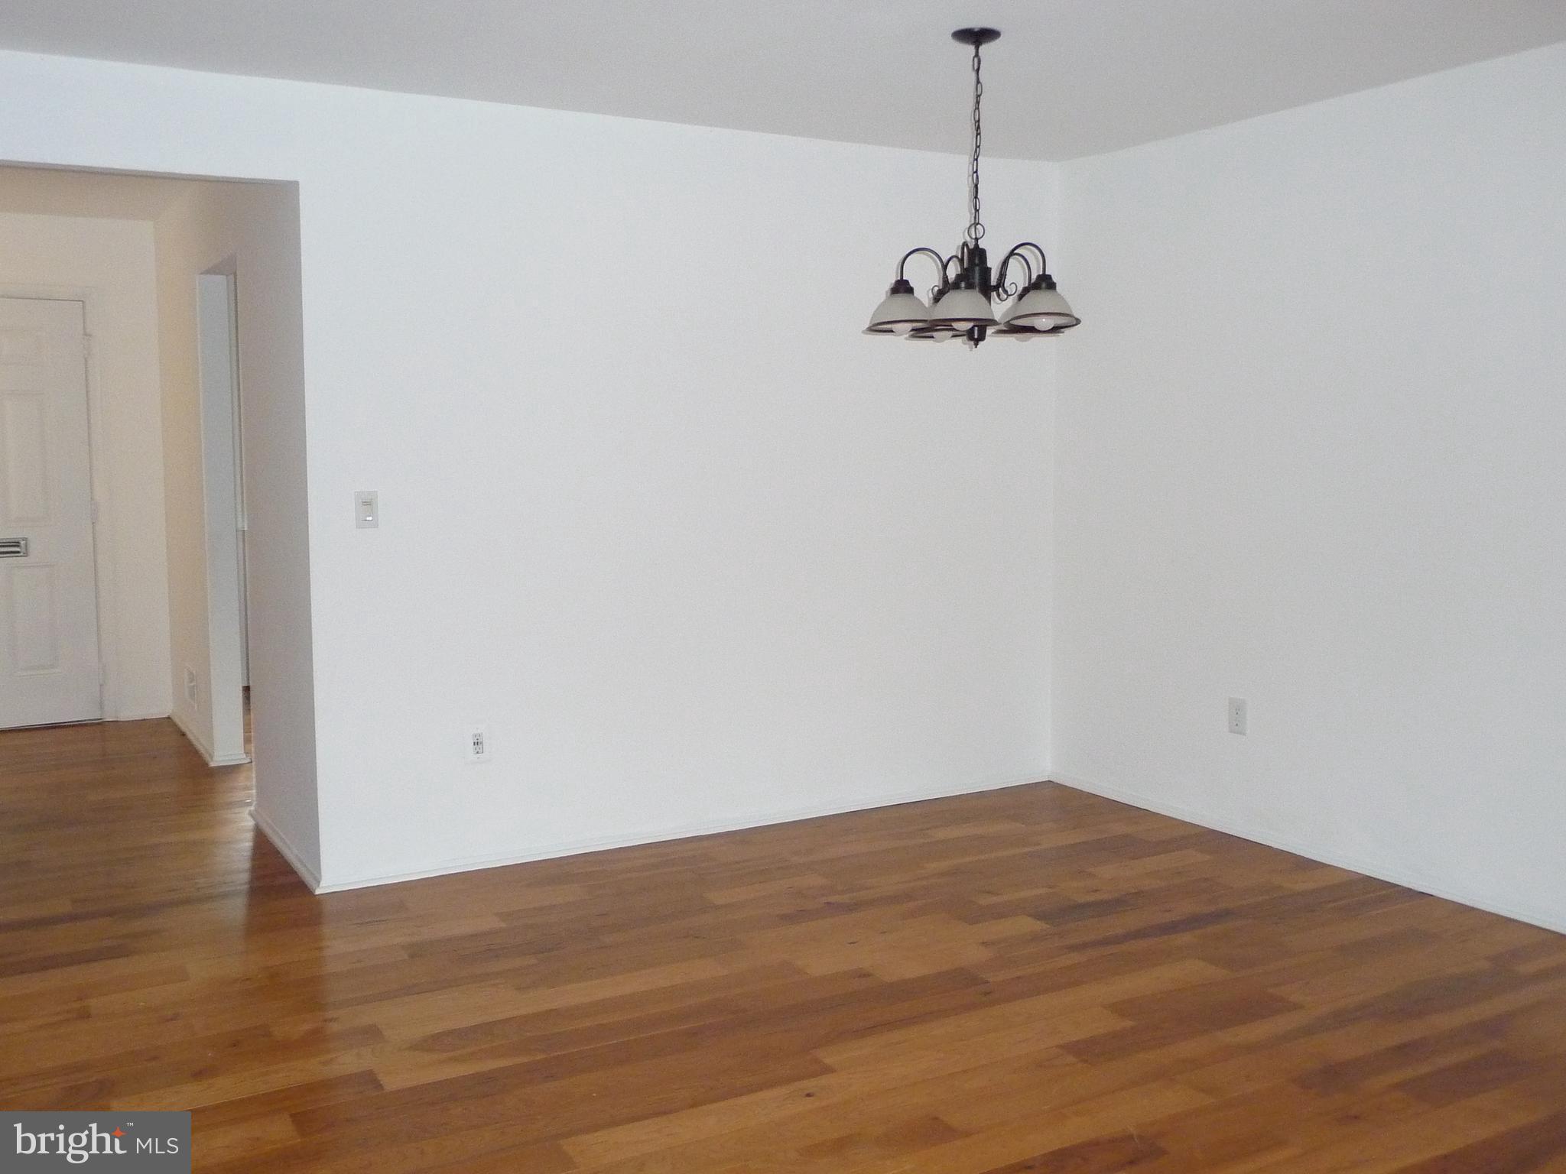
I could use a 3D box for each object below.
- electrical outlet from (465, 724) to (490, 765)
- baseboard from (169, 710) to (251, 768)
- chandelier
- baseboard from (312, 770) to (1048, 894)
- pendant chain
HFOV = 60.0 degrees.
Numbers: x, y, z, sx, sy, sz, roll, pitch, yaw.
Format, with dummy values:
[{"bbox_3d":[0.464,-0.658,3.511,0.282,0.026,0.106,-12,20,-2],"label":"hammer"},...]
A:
[{"bbox_3d":[-0.985,0.510,4.401,0.077,0.122,0.010,-4,7,-27],"label":"electrical outlet"},{"bbox_3d":[-2.732,0.690,6.449,0.180,0.050,1.249,-4,7,-31],"label":"baseboard"},{"bbox_3d":[0.510,-1.046,3.606,0.570,0.810,0.560,0,6,3],"label":"chandelier"},{"bbox_3d":[-0.175,0.846,4.854,2.850,0.050,0.020,-4,7,-27],"label":"baseboard"},{"bbox_3d":[0.509,-1.170,3.592,0.040,0.525,0.035,0,6,3],"label":"pendant chain"}]

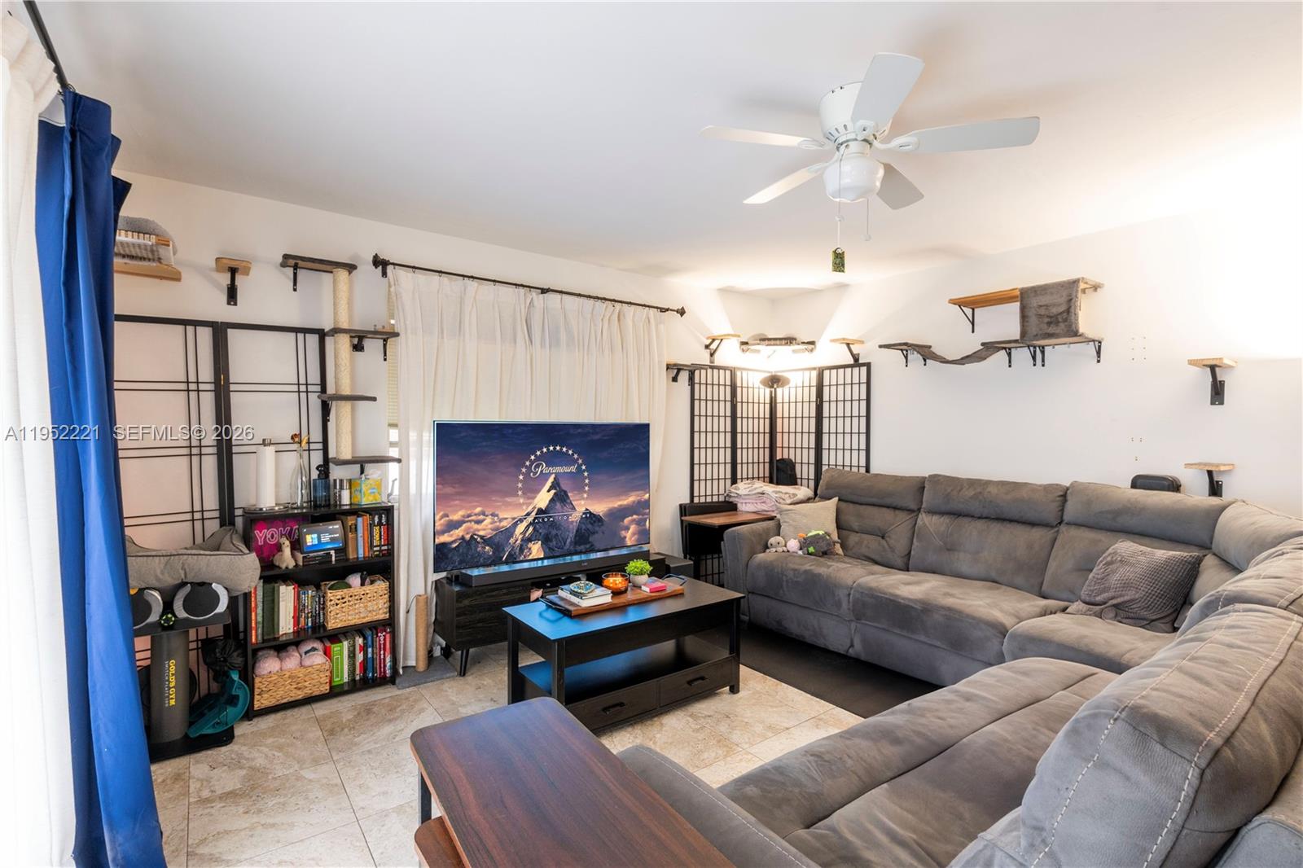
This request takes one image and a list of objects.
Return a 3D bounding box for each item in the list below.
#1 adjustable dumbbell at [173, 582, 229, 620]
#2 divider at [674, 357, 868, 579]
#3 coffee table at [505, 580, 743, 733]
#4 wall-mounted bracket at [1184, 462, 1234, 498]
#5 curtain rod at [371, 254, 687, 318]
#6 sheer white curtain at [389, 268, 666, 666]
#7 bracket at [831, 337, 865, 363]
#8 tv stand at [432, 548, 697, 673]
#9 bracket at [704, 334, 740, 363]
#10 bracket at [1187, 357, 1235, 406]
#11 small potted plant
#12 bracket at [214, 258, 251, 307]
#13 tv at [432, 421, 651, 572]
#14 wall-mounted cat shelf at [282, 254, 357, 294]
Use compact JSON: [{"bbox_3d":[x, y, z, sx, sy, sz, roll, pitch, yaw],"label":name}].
[{"bbox_3d":[-1.966,0.678,2.528,0.180,0.170,0.380,0,0,-38],"label":"adjustable dumbbell"},{"bbox_3d":[0.953,0.386,4.489,1.270,1.785,0.690,0,0,8],"label":"divider"},{"bbox_3d":[-0.105,1.057,2.790,1.055,0.497,0.500,0,1,-36],"label":"coffee table"},{"bbox_3d":[2.686,0.251,2.785,0.260,0.205,0.134,0,1,-38],"label":"wall-mounted bracket"},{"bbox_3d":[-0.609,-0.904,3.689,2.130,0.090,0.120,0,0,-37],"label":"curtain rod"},{"bbox_3d":[-0.649,0.192,3.736,1.880,2.190,0.140,0,1,-36],"label":"sheer white curtain"},{"bbox_3d":[1.463,-0.599,4.308,0.245,0.210,0.115,0,0,-37],"label":"bracket"},{"bbox_3d":[-0.574,1.053,3.590,1.390,0.474,0.380,0,1,-36],"label":"tv stand"},{"bbox_3d":[0.563,-0.675,4.575,0.130,0.210,0.240,0,1,-36],"label":"bracket"},{"bbox_3d":[2.655,-0.244,2.739,0.240,0.212,0.117,0,0,-37],"label":"bracket"},{"bbox_3d":[-0.064,0.709,2.977,0.138,0.138,0.138,0,1,0],"label":"small potted plant"},{"bbox_3d":[-1.923,-0.696,2.664,0.125,0.178,0.220,0,0,-37],"label":"bracket"},{"bbox_3d":[-0.605,0.342,3.578,1.453,0.828,0.070,0,0,-37],"label":"tv"},{"bbox_3d":[-1.693,-0.804,2.952,0.320,0.150,0.210,0,1,-36],"label":"wall-mounted cat shelf"}]

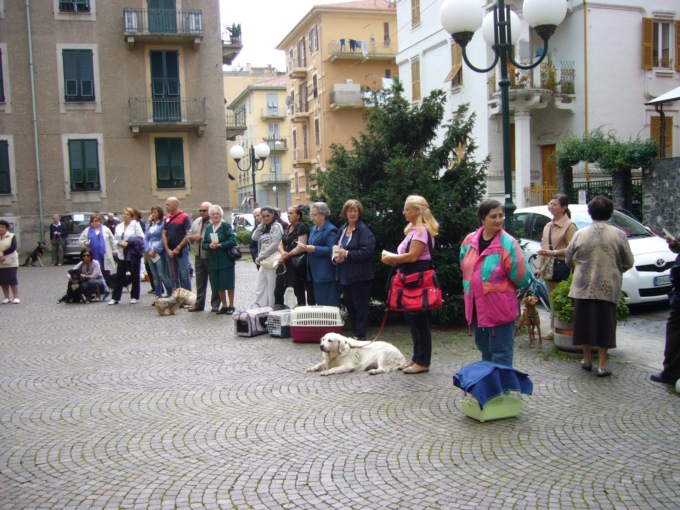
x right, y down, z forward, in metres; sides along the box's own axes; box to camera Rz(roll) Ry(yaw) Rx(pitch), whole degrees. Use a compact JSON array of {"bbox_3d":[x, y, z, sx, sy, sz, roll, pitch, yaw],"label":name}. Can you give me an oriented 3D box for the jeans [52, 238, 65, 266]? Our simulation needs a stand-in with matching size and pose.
[{"bbox_3d":[-8.853,-0.156,21.622,0.400,0.900,0.270,-3,4,-17],"label":"jeans"}]

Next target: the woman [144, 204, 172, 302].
[{"bbox_3d":[-3.165,-0.016,11.987,0.460,1.650,0.400,0,5,27],"label":"woman"}]

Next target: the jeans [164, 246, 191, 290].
[{"bbox_3d":[-2.682,0.333,11.347,0.410,0.950,0.280,0,4,20],"label":"jeans"}]

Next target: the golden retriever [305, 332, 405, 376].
[{"bbox_3d":[0.161,0.911,6.579,0.950,0.385,0.480,-3,4,-10],"label":"golden retriever"}]

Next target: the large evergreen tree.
[{"bbox_3d":[0.895,-0.888,10.042,2.550,3.400,2.500,-2,4,0],"label":"large evergreen tree"}]

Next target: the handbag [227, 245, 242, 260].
[{"bbox_3d":[-1.602,-0.031,10.539,0.280,0.270,0.160,-3,4,-14],"label":"handbag"}]

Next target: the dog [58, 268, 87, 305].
[{"bbox_3d":[-4.733,0.559,12.210,0.360,0.600,0.550,-4,5,-25],"label":"dog"}]

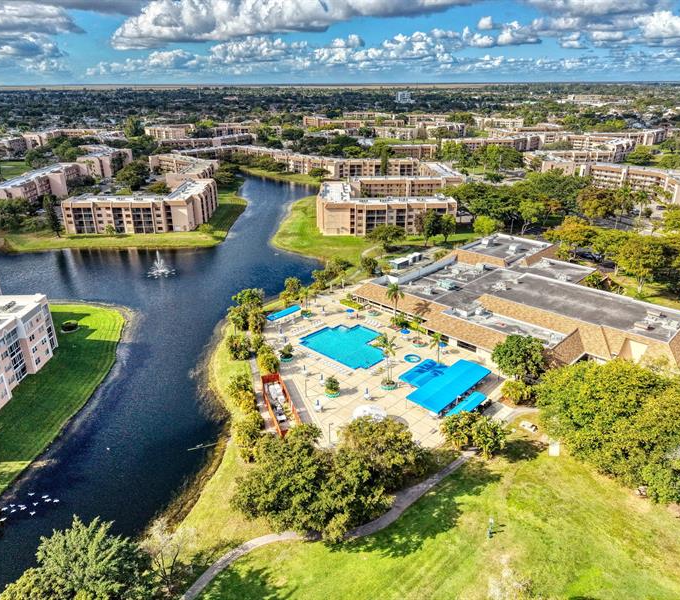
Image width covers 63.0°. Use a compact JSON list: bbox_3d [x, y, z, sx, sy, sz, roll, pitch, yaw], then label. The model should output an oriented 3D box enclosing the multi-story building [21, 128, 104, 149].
[{"bbox_3d":[-268.792,-157.671,540.292,53.000,12.400,62.000,-1,21,-3],"label":"multi-story building"}]

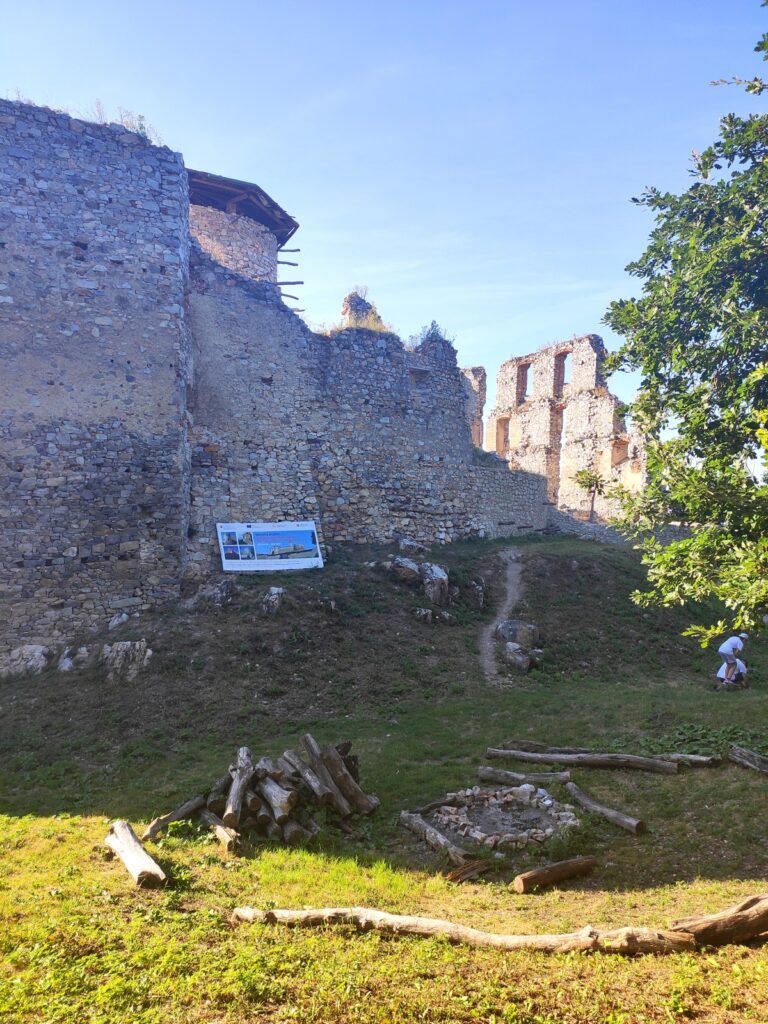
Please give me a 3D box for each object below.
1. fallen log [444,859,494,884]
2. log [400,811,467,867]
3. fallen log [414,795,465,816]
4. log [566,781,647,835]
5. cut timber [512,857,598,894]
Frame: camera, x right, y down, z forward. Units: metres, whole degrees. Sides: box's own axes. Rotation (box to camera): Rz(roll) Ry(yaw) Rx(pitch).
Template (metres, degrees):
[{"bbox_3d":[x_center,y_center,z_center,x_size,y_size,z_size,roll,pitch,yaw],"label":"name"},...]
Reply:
[{"bbox_3d":[1.040,4.333,8.929,0.610,0.110,0.170,1,1,-36],"label":"fallen log"},{"bbox_3d":[0.635,4.268,9.736,0.230,0.200,1.257,1,1,-30],"label":"log"},{"bbox_3d":[0.819,4.296,10.782,0.829,0.120,0.140,1,1,-29],"label":"fallen log"},{"bbox_3d":[3.210,4.309,10.803,0.270,0.190,1.515,1,1,-23],"label":"log"},{"bbox_3d":[2.071,4.306,8.804,1.151,0.210,0.210,1,1,-29],"label":"cut timber"}]

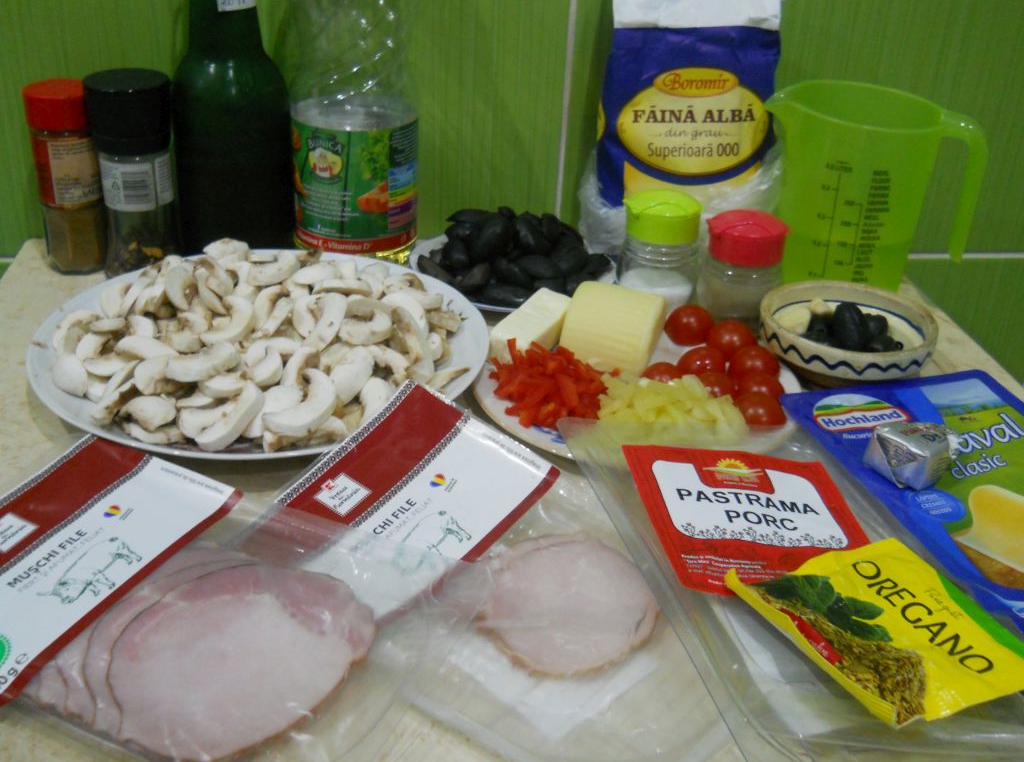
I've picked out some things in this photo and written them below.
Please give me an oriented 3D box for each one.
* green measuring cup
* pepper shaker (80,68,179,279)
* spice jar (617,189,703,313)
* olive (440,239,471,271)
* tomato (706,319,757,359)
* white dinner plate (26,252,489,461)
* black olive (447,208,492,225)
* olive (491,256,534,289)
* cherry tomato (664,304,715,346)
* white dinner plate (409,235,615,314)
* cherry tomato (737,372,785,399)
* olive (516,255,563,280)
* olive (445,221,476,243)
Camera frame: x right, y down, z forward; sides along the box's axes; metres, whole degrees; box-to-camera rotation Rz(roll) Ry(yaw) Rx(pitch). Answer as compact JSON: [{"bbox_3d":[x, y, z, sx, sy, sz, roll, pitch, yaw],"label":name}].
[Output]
[{"bbox_3d":[0.220,-0.117,0.698,0.131,0.115,0.091,8,30,8],"label":"green measuring cup"},{"bbox_3d":[-0.233,-0.124,0.675,0.051,0.124,0.051,-12,33,-26],"label":"pepper shaker"},{"bbox_3d":[0.095,-0.084,0.700,0.053,0.065,0.050,7,29,7],"label":"spice jar"},{"bbox_3d":[-0.034,-0.076,0.658,0.018,0.017,0.025,-5,54,-14],"label":"olive"},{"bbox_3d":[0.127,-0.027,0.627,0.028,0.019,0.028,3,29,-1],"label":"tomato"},{"bbox_3d":[-0.132,-0.014,0.592,0.234,0.024,0.234,3,29,-1],"label":"white dinner plate"},{"bbox_3d":[-0.026,-0.101,0.675,0.029,0.016,0.017,-7,31,-12],"label":"black olive"},{"bbox_3d":[0.001,-0.064,0.645,0.029,0.016,0.017,30,36,10],"label":"olive"},{"bbox_3d":[0.098,-0.031,0.602,0.028,0.024,0.025,-1,30,-8],"label":"cherry tomato"},{"bbox_3d":[0.001,-0.067,0.708,0.132,0.019,0.132,3,29,-2],"label":"white dinner plate"},{"bbox_3d":[0.122,0.006,0.539,0.025,0.024,0.025,-1,30,-8],"label":"cherry tomato"},{"bbox_3d":[0.017,-0.071,0.678,0.030,0.018,0.019,10,30,12],"label":"olive"},{"bbox_3d":[-0.032,-0.091,0.672,0.025,0.016,0.017,4,30,2],"label":"olive"}]

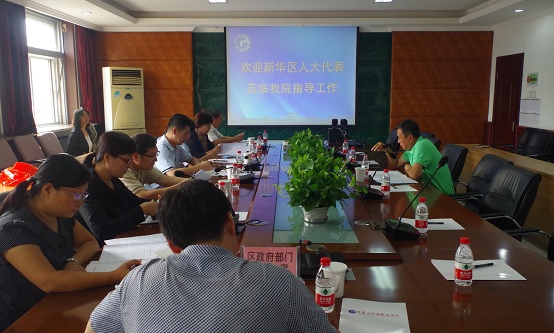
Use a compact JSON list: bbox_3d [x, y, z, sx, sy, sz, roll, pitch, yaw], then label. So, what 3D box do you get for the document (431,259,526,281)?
[{"bbox_3d":[0.794,0.408,1.895,0.295,0.004,0.215,0,9,0],"label":"document"}]

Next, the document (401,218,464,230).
[{"bbox_3d":[0.822,0.306,2.548,0.290,0.004,0.220,0,9,0],"label":"document"}]

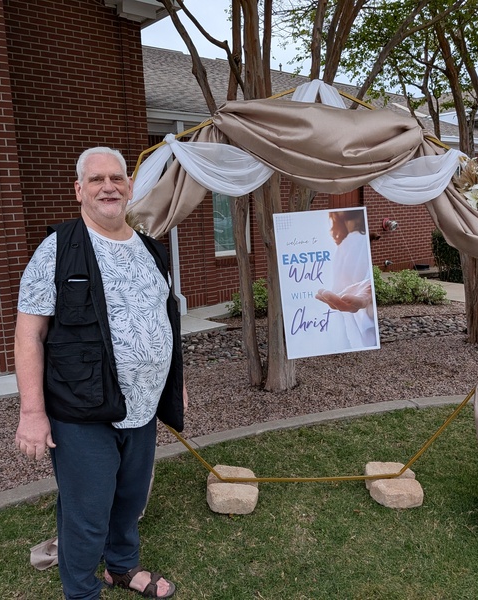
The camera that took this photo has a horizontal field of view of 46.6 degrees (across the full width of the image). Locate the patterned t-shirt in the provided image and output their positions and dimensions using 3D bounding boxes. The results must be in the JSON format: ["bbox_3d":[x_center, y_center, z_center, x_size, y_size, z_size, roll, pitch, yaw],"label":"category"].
[{"bbox_3d":[-0.505,0.070,2.030,0.580,0.720,0.380,-10,11,-42],"label":"patterned t-shirt"}]

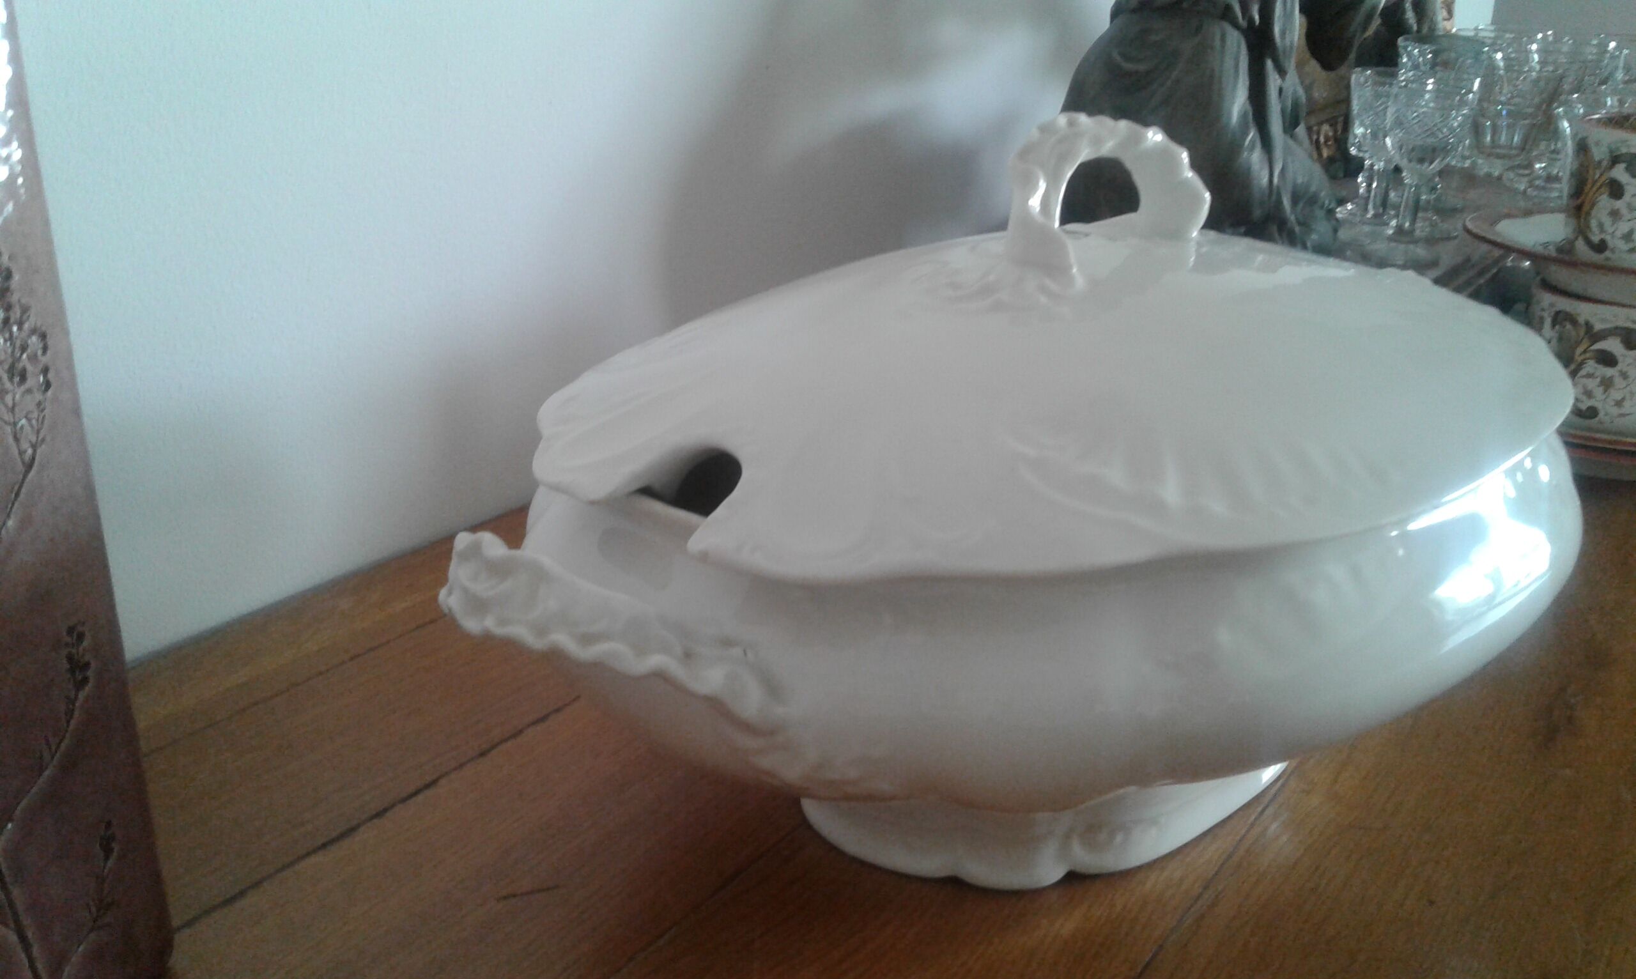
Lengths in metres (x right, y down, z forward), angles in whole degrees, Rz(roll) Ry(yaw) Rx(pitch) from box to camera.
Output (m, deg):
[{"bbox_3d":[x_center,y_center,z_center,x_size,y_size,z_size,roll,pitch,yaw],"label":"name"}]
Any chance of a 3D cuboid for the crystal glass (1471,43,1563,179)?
[{"bbox_3d":[0.607,-0.332,1.195,0.069,0.108,0.069,0,22,0],"label":"crystal glass"}]

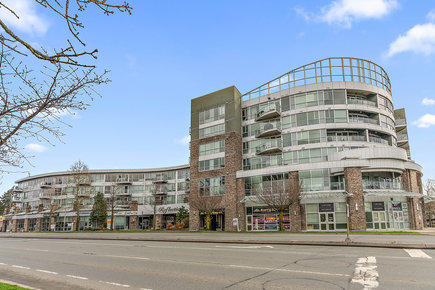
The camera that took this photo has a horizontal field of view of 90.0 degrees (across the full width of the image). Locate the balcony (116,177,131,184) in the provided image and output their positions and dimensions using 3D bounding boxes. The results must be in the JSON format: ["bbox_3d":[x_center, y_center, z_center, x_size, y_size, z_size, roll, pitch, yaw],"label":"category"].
[{"bbox_3d":[-21.348,8.148,49.500,3.200,1.500,1.500,-2,-11,8],"label":"balcony"}]

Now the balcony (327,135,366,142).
[{"bbox_3d":[18.742,-0.944,31.600,5.600,1.250,1.800,0,-11,0],"label":"balcony"}]

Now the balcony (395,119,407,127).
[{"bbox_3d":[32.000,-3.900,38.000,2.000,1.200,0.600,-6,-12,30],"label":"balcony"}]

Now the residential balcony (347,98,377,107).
[{"bbox_3d":[21.260,-6.253,32.000,4.500,1.050,0.400,2,-11,-11],"label":"residential balcony"}]

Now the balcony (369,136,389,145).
[{"bbox_3d":[24.204,-0.679,32.800,3.600,1.200,1.600,4,-12,-21],"label":"balcony"}]

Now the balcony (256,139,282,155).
[{"bbox_3d":[7.800,0.300,33.200,4.000,1.400,1.600,-5,-11,24],"label":"balcony"}]

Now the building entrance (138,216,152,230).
[{"bbox_3d":[-16.055,17.505,48.500,3.100,3.000,1.000,-2,-11,11],"label":"building entrance"}]

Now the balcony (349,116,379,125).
[{"bbox_3d":[21.100,-3.400,31.500,4.700,1.200,1.400,3,-10,-15],"label":"balcony"}]

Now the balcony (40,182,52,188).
[{"bbox_3d":[-41.000,9.700,52.500,3.300,1.350,1.500,-4,-11,23],"label":"balcony"}]

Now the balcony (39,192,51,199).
[{"bbox_3d":[-41.313,12.074,52.000,2.900,1.400,1.500,-4,-12,19],"label":"balcony"}]

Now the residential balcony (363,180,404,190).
[{"bbox_3d":[22.362,5.456,29.300,5.700,1.300,2.000,1,-11,-6],"label":"residential balcony"}]

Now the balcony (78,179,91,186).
[{"bbox_3d":[-30.834,8.753,50.500,2.600,1.500,1.400,-2,-11,13],"label":"balcony"}]

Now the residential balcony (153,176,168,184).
[{"bbox_3d":[-12.600,7.800,48.000,3.400,1.400,1.500,-3,-10,15],"label":"residential balcony"}]

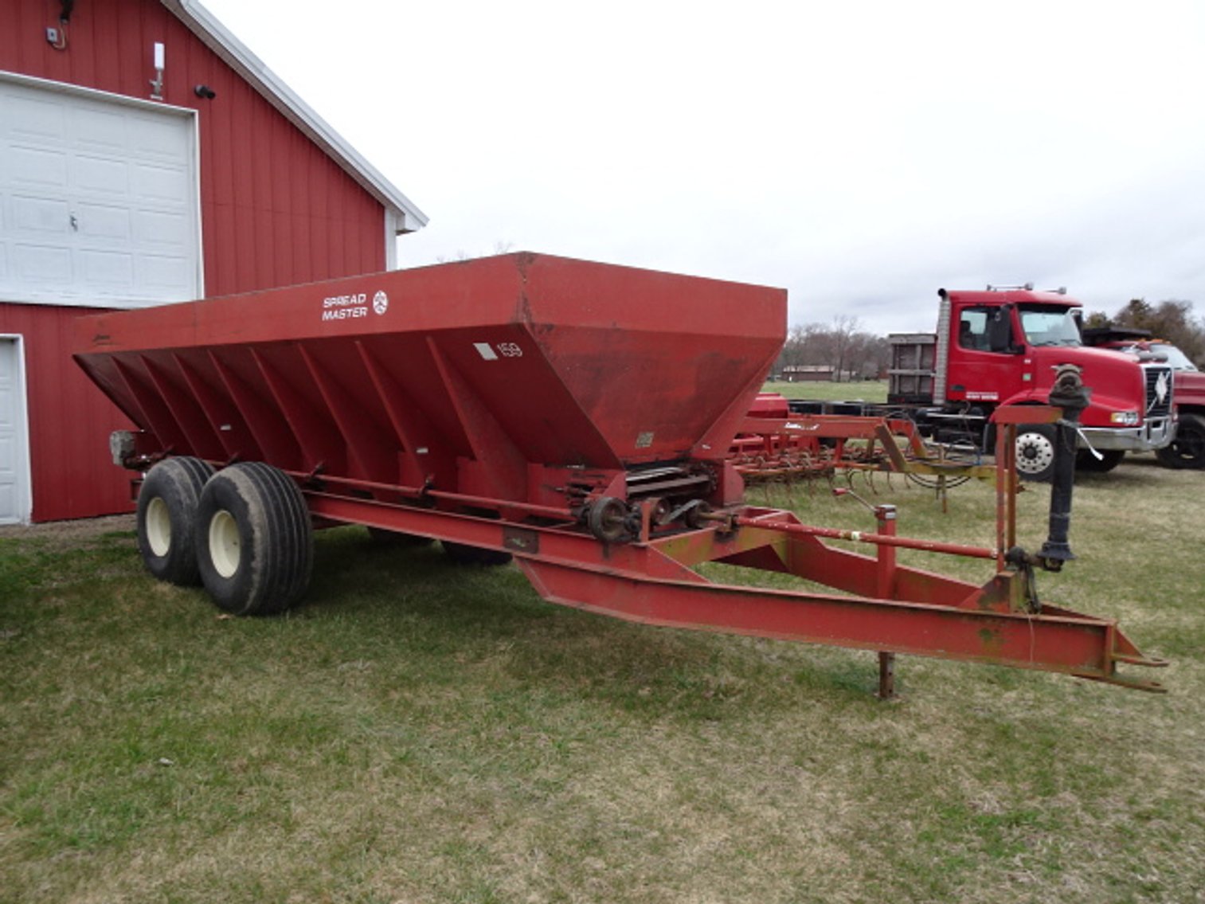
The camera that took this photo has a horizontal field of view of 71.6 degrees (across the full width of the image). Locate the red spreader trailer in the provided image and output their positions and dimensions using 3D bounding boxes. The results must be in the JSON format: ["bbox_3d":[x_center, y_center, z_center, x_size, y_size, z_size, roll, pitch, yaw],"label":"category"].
[{"bbox_3d":[-1.137,0.022,5.979,8.730,2.220,2.340,4,7,41],"label":"red spreader trailer"}]

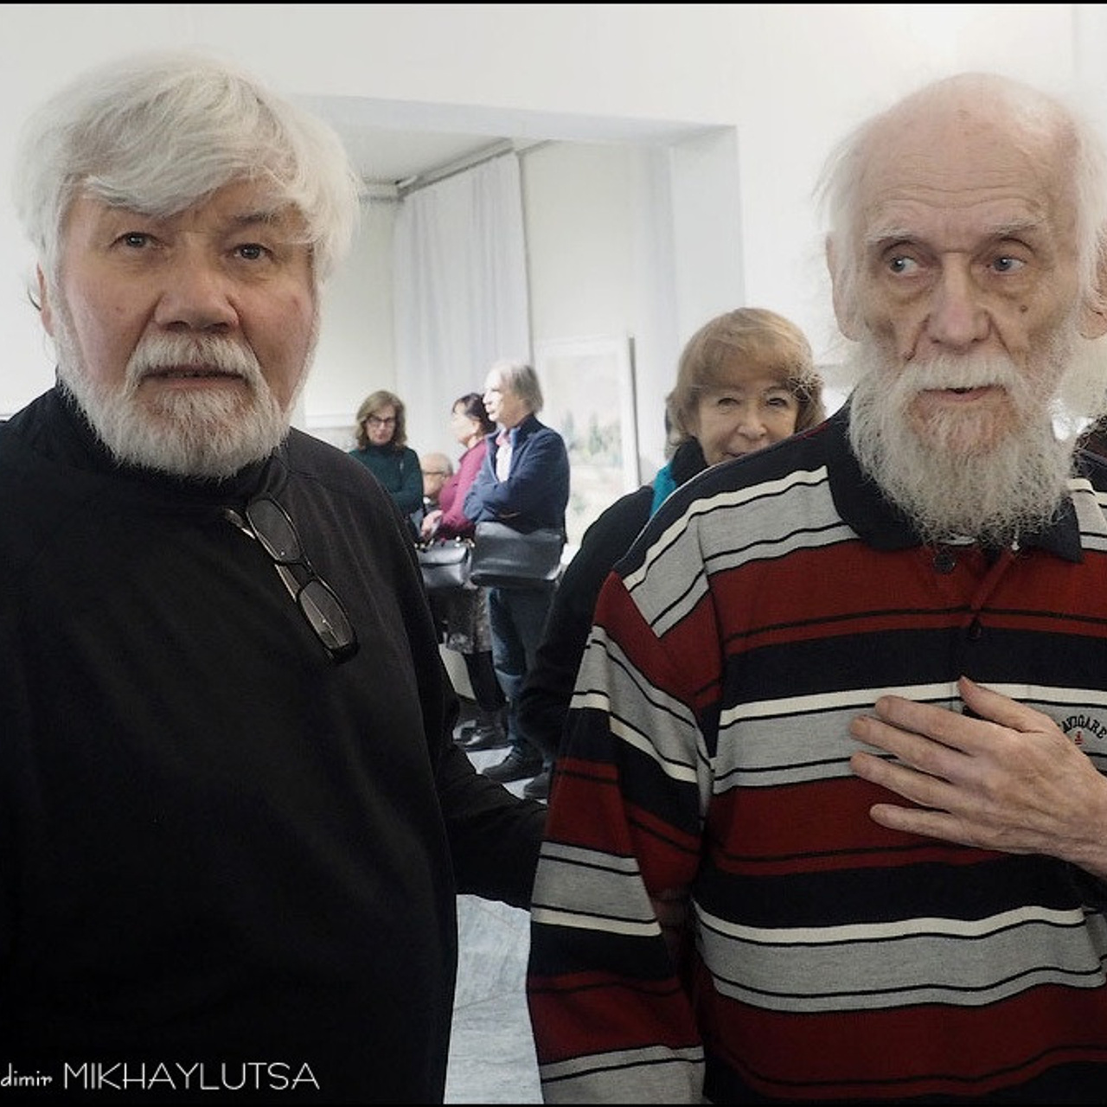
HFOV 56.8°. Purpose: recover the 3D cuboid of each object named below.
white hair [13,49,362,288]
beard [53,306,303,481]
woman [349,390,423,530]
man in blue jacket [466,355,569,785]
[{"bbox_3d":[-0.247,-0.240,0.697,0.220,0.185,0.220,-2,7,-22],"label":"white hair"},{"bbox_3d":[-0.234,-0.100,0.660,0.155,0.115,0.115,-2,7,-22],"label":"beard"},{"bbox_3d":[-0.775,0.065,4.850,0.460,1.660,0.320,-4,6,-12],"label":"woman"},{"bbox_3d":[-0.150,0.057,4.170,0.420,1.700,0.500,-8,7,-39],"label":"man in blue jacket"}]

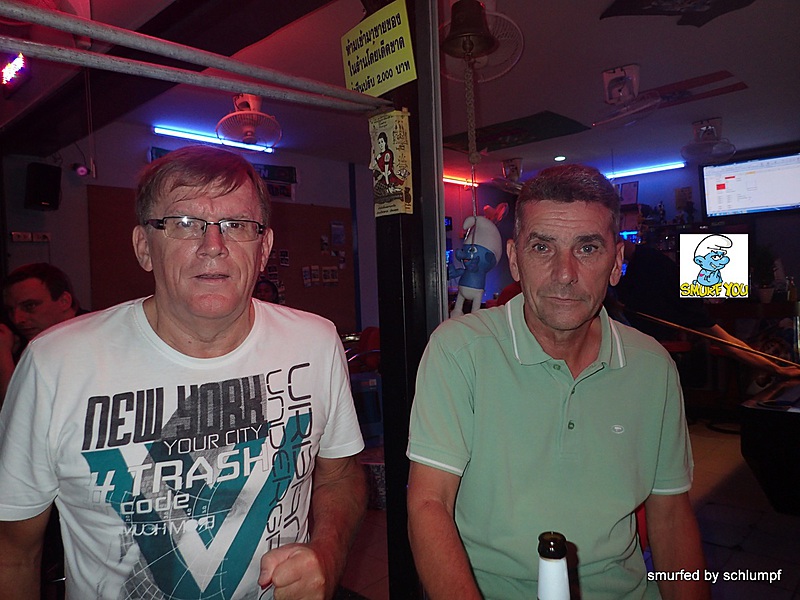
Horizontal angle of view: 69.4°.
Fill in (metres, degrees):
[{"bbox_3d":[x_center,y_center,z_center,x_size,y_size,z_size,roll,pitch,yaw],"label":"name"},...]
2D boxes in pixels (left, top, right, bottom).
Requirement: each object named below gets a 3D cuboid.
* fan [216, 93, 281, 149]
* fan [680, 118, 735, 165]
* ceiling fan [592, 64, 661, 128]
[{"bbox_3d":[-1.047,-1.243,4.019,0.455,0.370,0.445,-3,1,-15],"label":"fan"},{"bbox_3d":[2.866,-1.446,5.387,0.445,0.370,0.455,-3,1,-41],"label":"fan"},{"bbox_3d":[1.559,-1.370,3.977,0.445,0.370,0.455,-3,1,-28],"label":"ceiling fan"}]

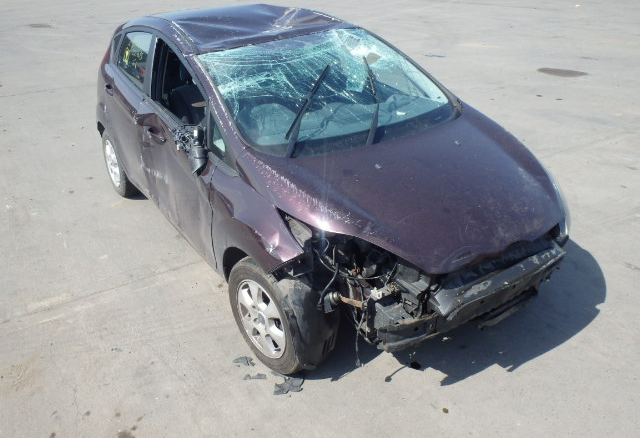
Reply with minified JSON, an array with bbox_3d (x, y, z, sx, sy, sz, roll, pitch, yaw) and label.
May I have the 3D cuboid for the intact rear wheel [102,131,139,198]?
[{"bbox_3d":[-1.634,-0.476,4.304,0.190,0.585,0.585,-18,32,-31],"label":"intact rear wheel"}]

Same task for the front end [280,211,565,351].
[{"bbox_3d":[0.591,0.173,2.500,1.440,0.550,0.620,-18,32,-31],"label":"front end"}]

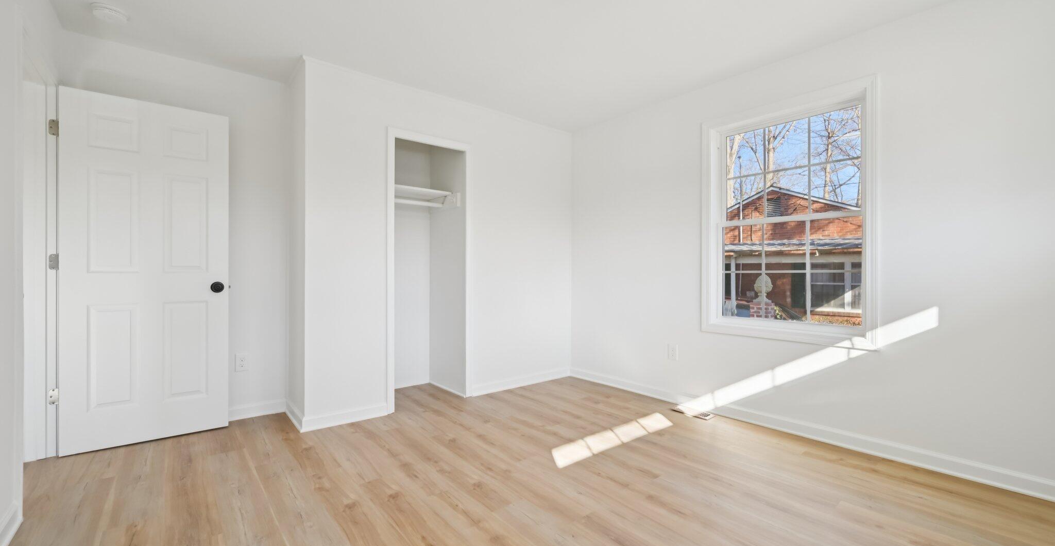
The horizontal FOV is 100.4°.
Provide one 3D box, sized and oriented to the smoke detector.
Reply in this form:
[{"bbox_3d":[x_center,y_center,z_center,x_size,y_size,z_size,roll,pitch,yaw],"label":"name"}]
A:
[{"bbox_3d":[-2.216,-1.378,2.336,0.150,0.040,0.150,0,1,-39],"label":"smoke detector"}]

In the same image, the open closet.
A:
[{"bbox_3d":[-0.927,-0.005,3.646,0.635,2.040,0.603,0,1,-39],"label":"open closet"}]

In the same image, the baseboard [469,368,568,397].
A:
[{"bbox_3d":[0.000,0.971,4.018,1.160,0.085,0.028,0,1,-39],"label":"baseboard"}]

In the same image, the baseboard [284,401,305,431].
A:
[{"bbox_3d":[-1.605,0.976,3.030,0.028,0.085,0.533,0,1,-39],"label":"baseboard"}]

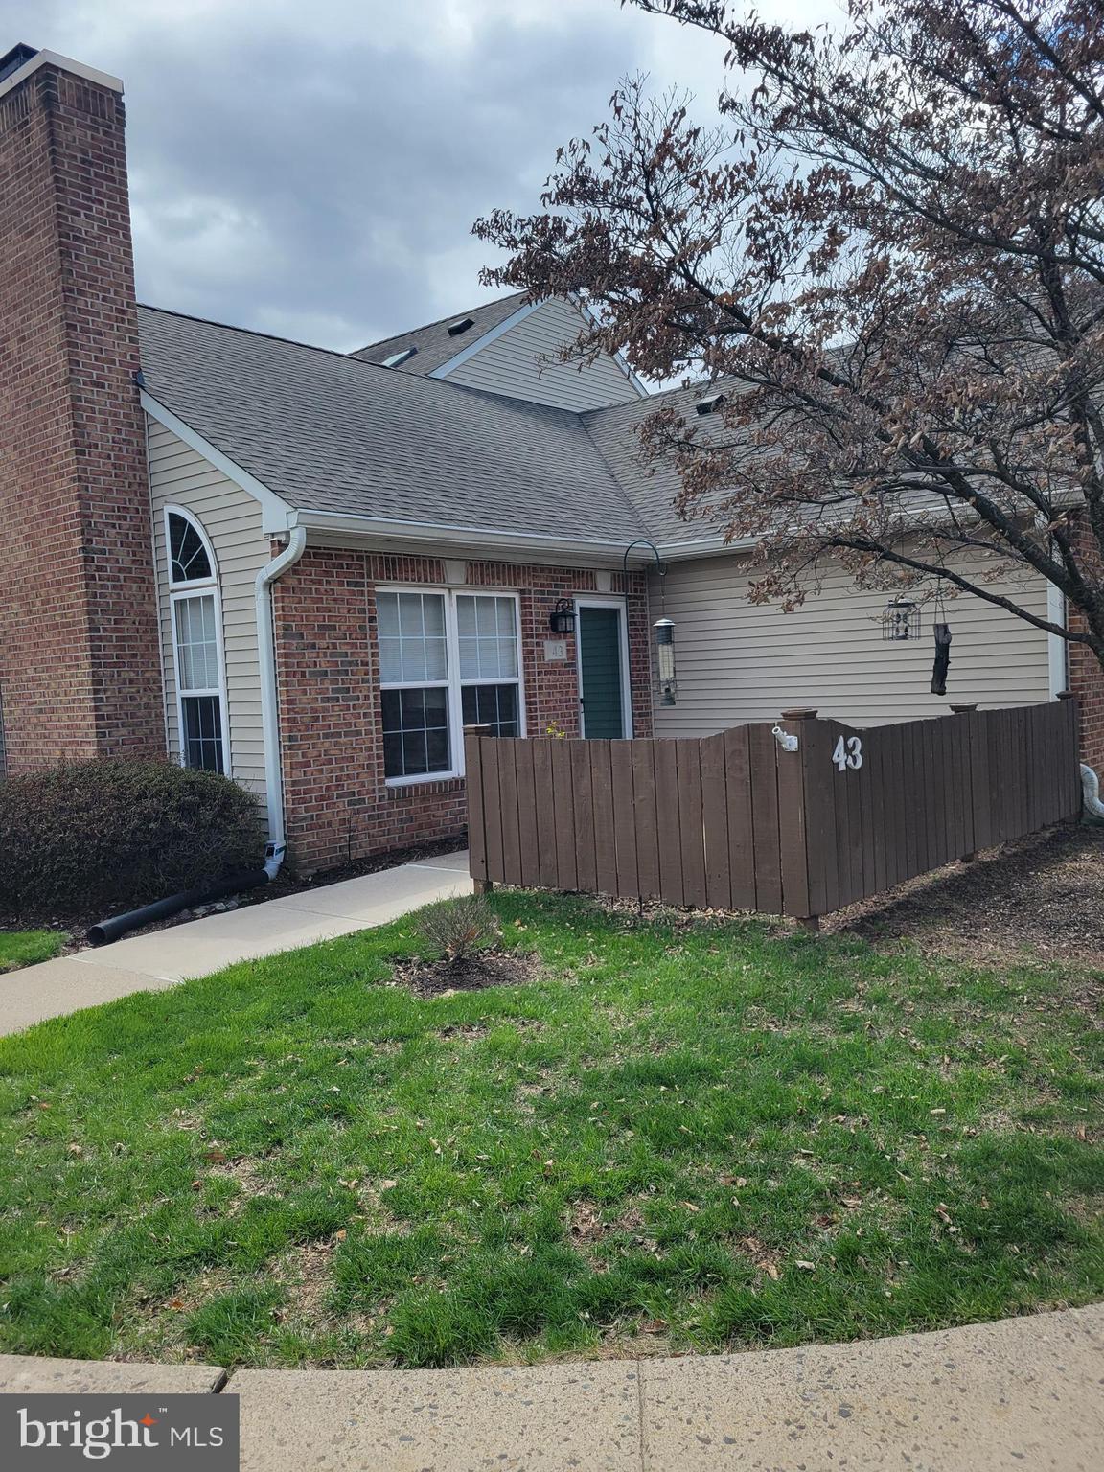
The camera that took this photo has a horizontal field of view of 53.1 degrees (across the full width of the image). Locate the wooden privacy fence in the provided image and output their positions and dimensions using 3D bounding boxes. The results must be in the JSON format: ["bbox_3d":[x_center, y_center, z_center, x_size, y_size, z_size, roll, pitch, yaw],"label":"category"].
[{"bbox_3d":[1.897,0.265,8.089,2.413,1.110,4.700,0,4,41],"label":"wooden privacy fence"}]

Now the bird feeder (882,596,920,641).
[{"bbox_3d":[1.989,-0.668,6.300,0.223,0.259,0.223,0,4,39],"label":"bird feeder"}]

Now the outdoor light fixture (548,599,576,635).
[{"bbox_3d":[0.114,-1.110,10.454,0.230,0.320,0.165,0,4,39],"label":"outdoor light fixture"}]

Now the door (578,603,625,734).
[{"bbox_3d":[0.548,-0.305,11.247,0.080,2.060,0.850,0,4,39],"label":"door"}]

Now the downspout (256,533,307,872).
[{"bbox_3d":[-1.901,-0.213,7.987,0.600,2.510,0.150,0,4,39],"label":"downspout"}]

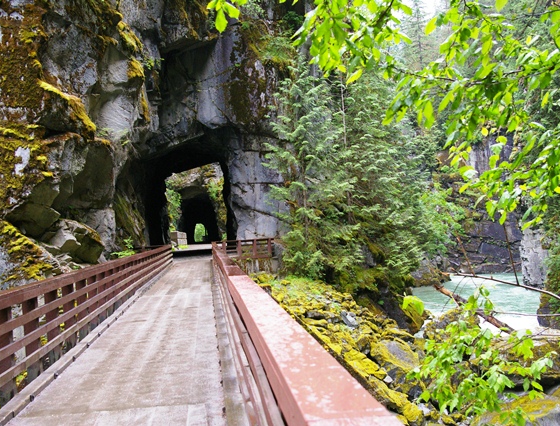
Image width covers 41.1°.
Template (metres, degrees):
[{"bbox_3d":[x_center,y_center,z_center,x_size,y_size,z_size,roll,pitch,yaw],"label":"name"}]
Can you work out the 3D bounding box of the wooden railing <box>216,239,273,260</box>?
[{"bbox_3d":[-1.981,2.066,42.000,3.250,1.070,0.200,-3,-1,-6],"label":"wooden railing"}]

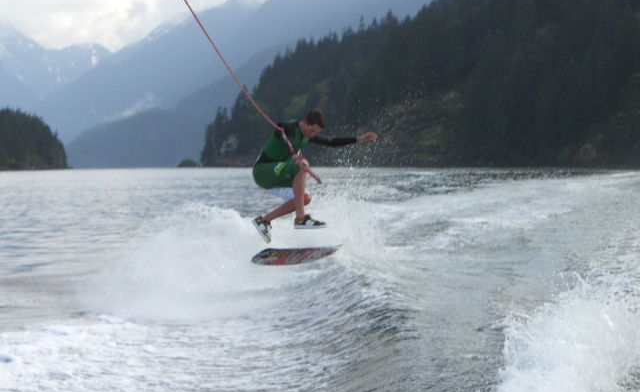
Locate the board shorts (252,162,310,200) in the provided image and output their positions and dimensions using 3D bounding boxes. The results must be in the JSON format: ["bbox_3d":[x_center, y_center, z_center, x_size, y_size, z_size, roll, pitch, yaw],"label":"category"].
[{"bbox_3d":[-0.323,-0.122,17.700,0.460,0.330,0.420,0,1,13],"label":"board shorts"}]

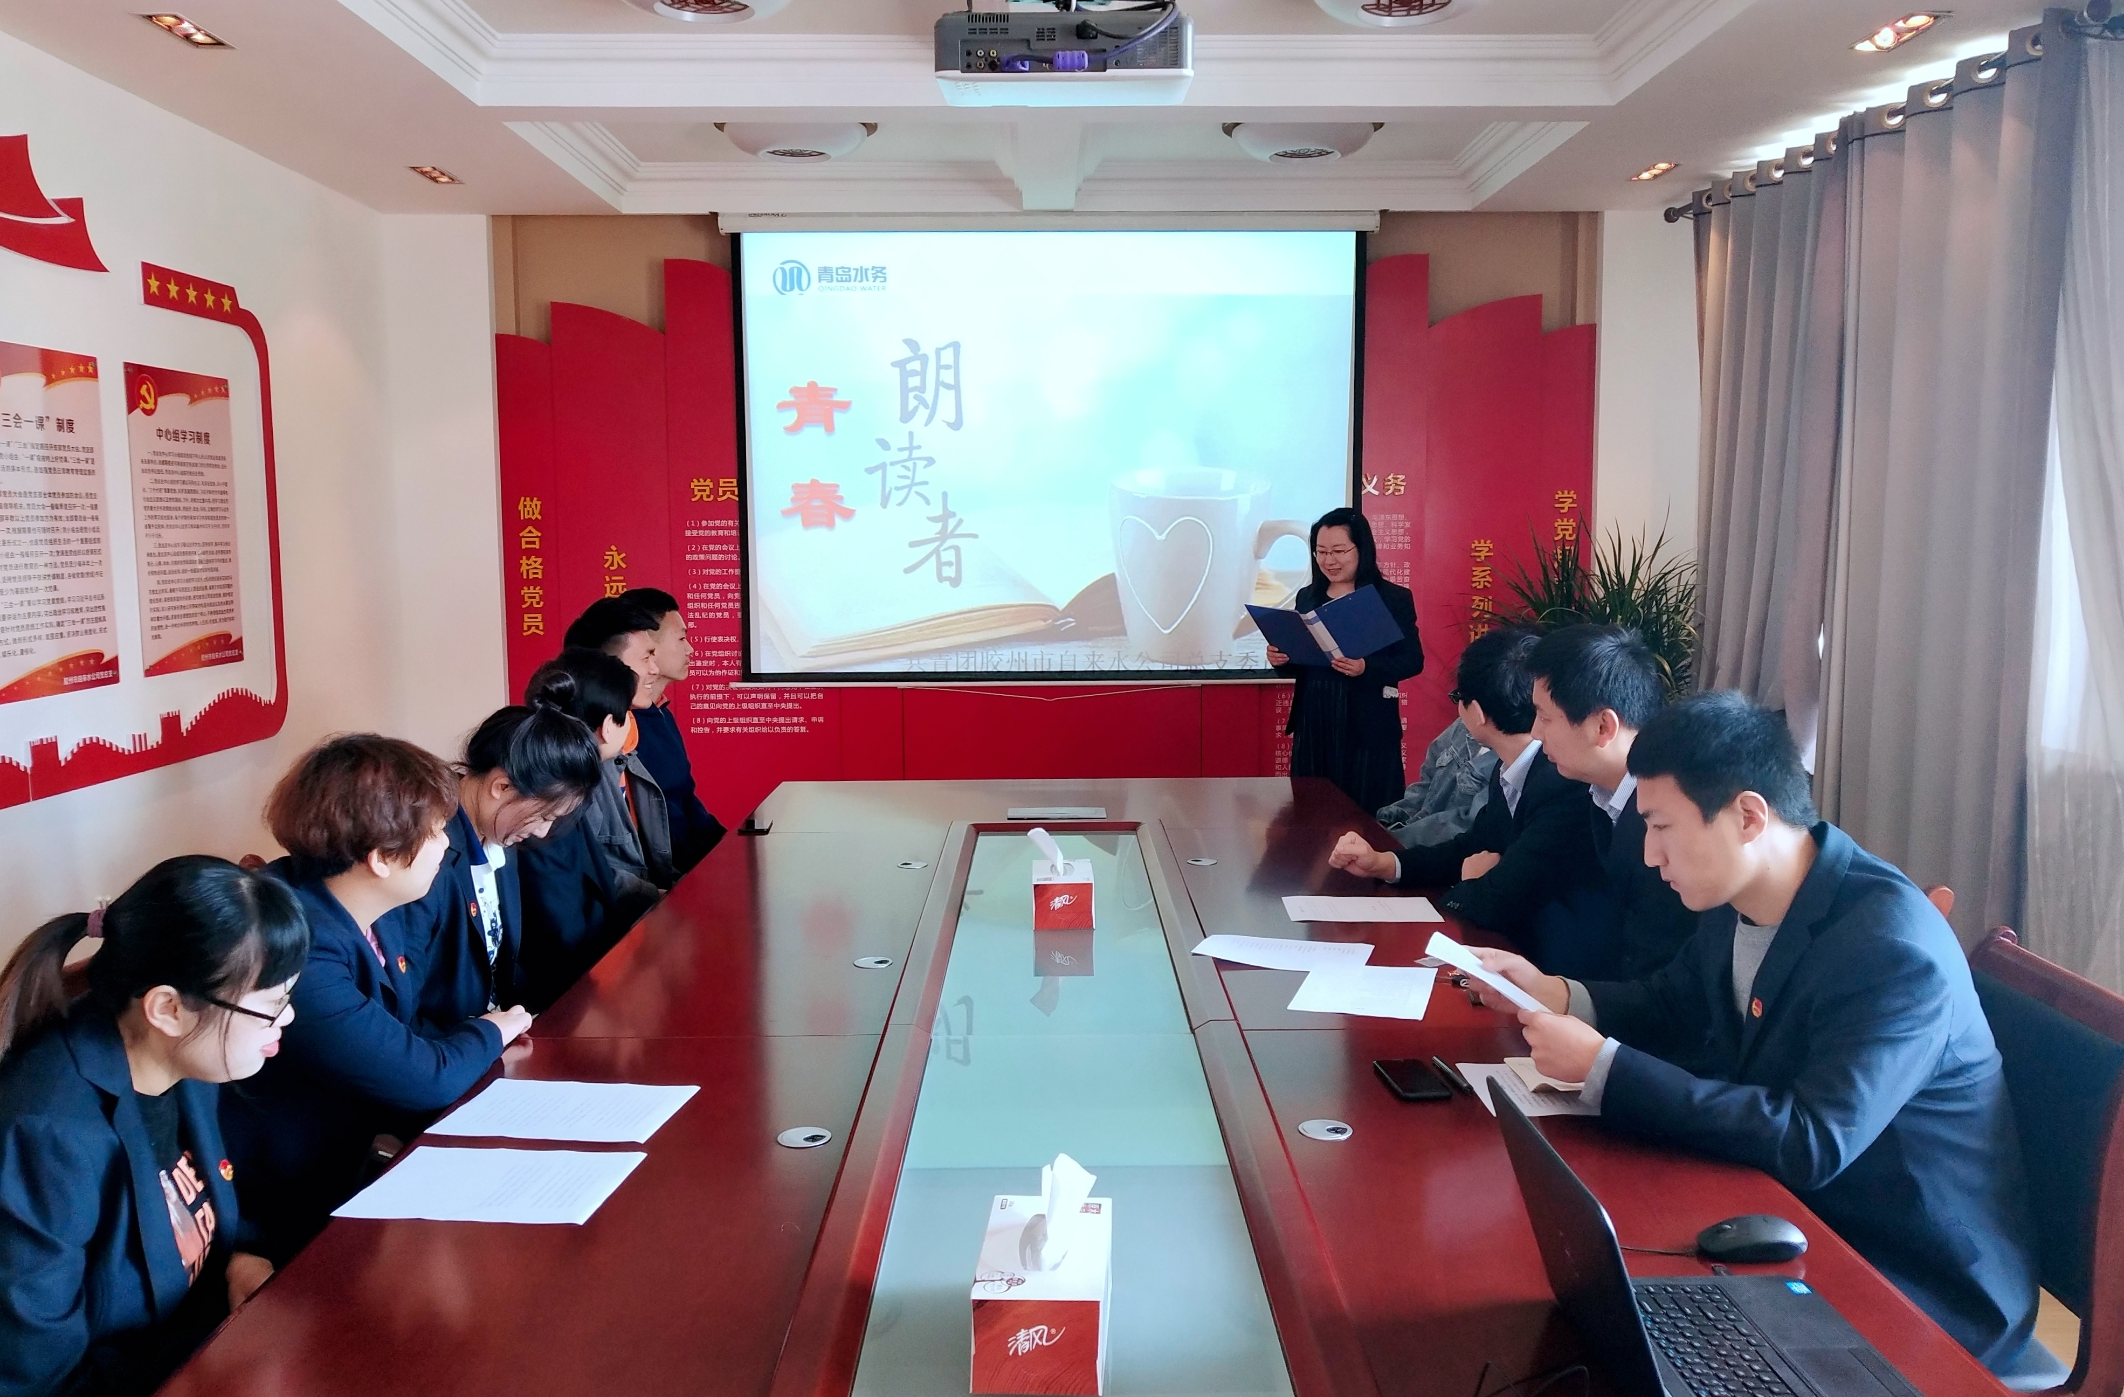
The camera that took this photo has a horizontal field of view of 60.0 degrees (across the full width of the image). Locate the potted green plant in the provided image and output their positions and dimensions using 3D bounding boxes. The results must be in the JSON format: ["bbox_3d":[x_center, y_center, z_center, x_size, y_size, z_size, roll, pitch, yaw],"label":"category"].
[{"bbox_3d":[1.750,0.194,6.063,0.680,1.524,0.680,0,5,-1],"label":"potted green plant"}]

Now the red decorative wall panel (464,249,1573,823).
[{"bbox_3d":[-0.057,-0.385,6.744,3.985,2.429,0.100,0,5,-1],"label":"red decorative wall panel"}]

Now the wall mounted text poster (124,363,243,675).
[{"bbox_3d":[-2.408,-0.493,5.095,0.020,0.815,0.595,0,5,-1],"label":"wall mounted text poster"}]

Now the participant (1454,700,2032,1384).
[{"bbox_3d":[0.840,0.659,2.180,0.700,1.334,0.550,-2,6,-16],"label":"participant"}]

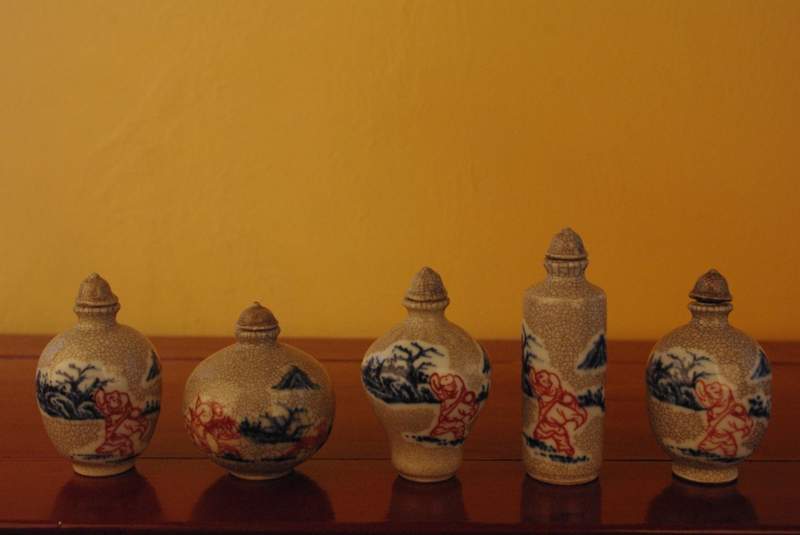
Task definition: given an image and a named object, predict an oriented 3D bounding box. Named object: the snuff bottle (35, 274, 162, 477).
[{"bbox_3d":[-0.114,0.039,0.413,0.046,0.075,0.046,-3,9,-16],"label":"snuff bottle"}]

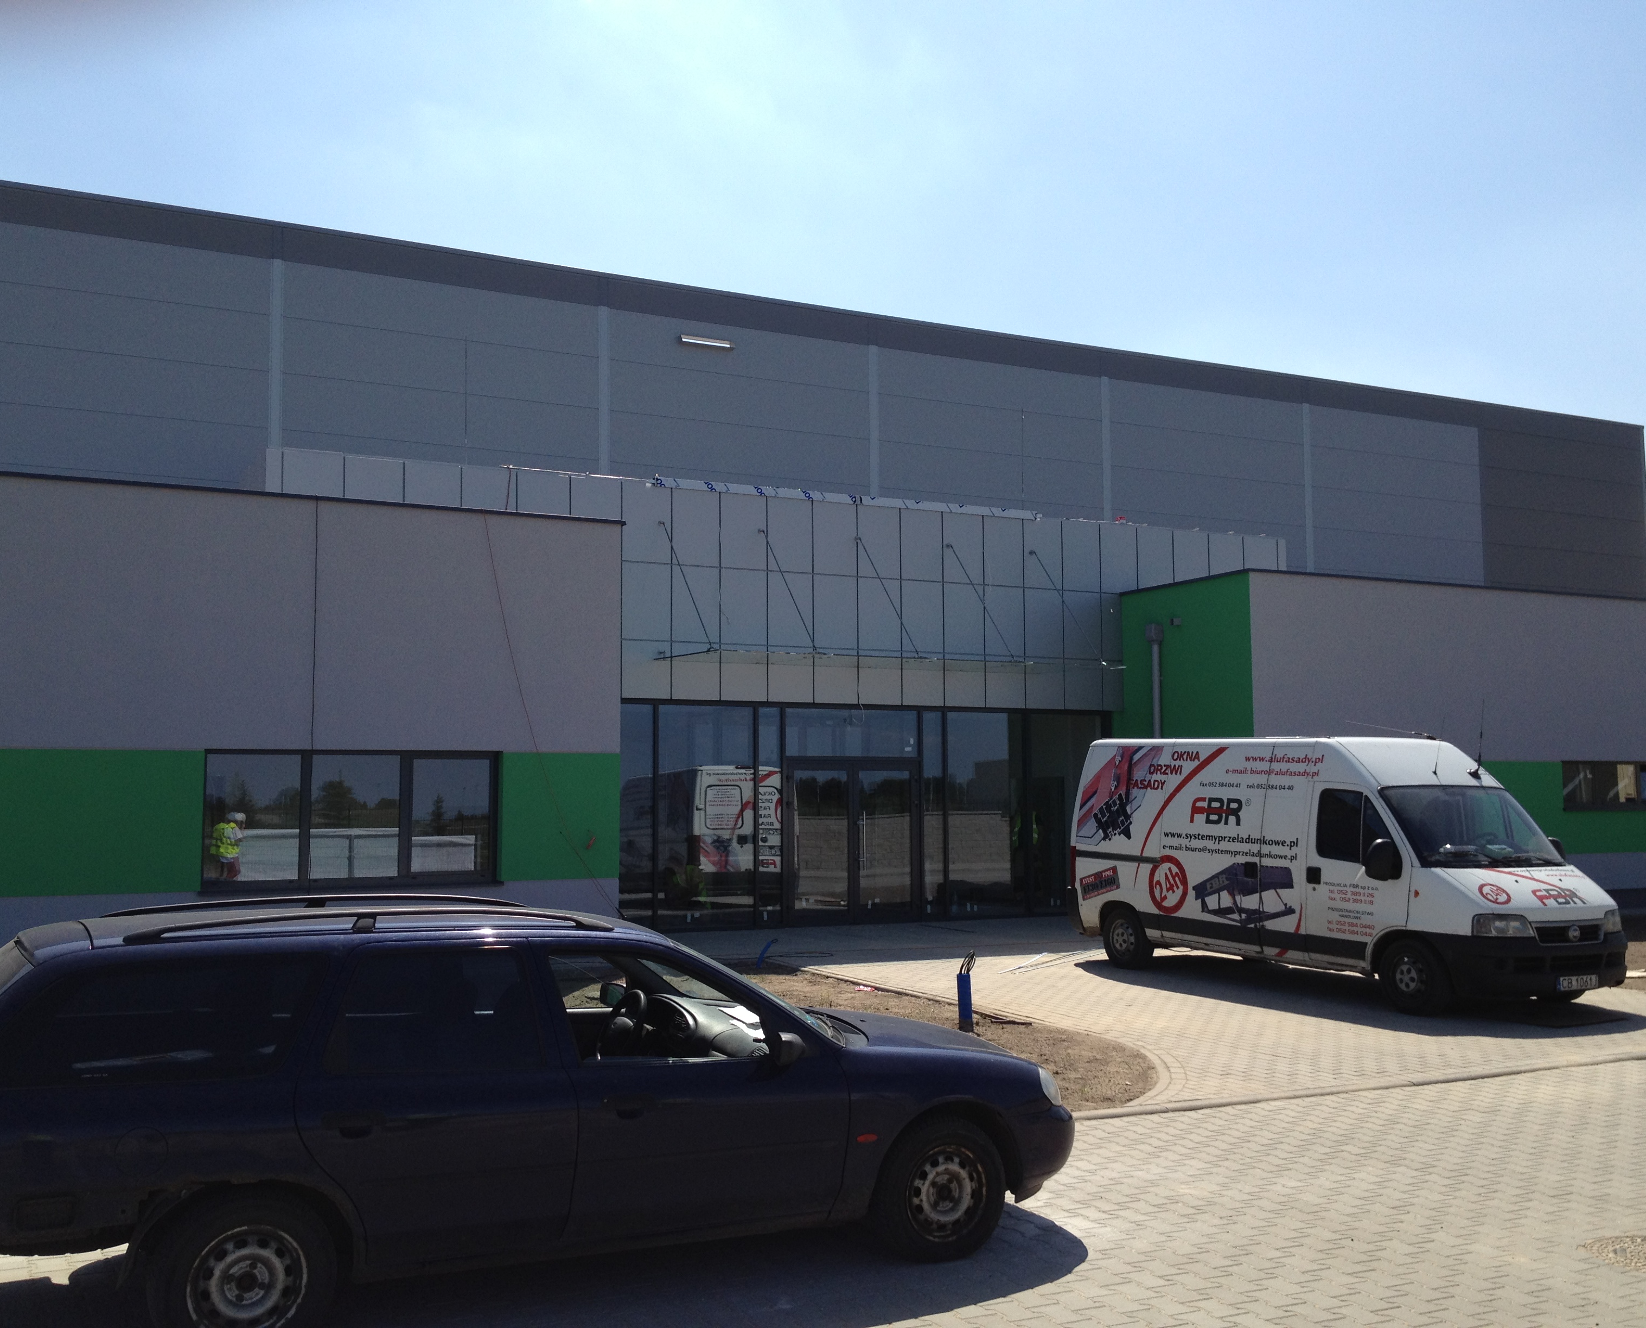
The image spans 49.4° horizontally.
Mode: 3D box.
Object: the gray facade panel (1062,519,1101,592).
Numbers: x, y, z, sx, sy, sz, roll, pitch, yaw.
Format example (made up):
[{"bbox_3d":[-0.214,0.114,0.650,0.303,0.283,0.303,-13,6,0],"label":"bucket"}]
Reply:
[{"bbox_3d":[3.686,-1.511,25.559,0.673,0.966,0.080,2,-5,-29],"label":"gray facade panel"}]

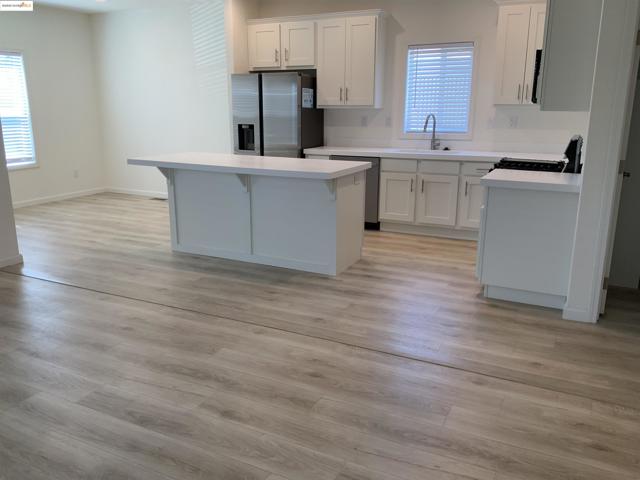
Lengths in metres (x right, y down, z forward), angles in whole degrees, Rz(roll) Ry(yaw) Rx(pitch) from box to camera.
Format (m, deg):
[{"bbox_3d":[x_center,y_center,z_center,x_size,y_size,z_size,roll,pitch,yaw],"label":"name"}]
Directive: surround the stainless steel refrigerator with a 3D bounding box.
[{"bbox_3d":[-0.498,-1.169,6.825,0.915,1.780,0.690,7,16,26],"label":"stainless steel refrigerator"}]

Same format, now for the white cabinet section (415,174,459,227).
[{"bbox_3d":[1.389,-0.485,6.072,0.452,0.549,0.500,7,16,25],"label":"white cabinet section"}]

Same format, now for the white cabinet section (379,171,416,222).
[{"bbox_3d":[0.985,-0.535,6.263,0.431,0.549,0.500,7,16,25],"label":"white cabinet section"}]

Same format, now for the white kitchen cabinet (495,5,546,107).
[{"bbox_3d":[2.161,-1.908,5.512,0.590,1.030,0.334,7,16,26],"label":"white kitchen cabinet"}]

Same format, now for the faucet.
[{"bbox_3d":[1.269,-1.217,6.096,0.125,0.410,0.245,7,16,26],"label":"faucet"}]

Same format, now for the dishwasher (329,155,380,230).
[{"bbox_3d":[0.526,-0.611,6.496,0.615,0.865,0.600,7,16,26],"label":"dishwasher"}]

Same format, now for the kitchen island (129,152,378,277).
[{"bbox_3d":[-0.677,-0.293,5.140,2.135,0.915,0.873,7,16,26],"label":"kitchen island"}]

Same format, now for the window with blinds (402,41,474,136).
[{"bbox_3d":[1.373,-1.734,6.202,0.750,1.000,0.100,7,16,26],"label":"window with blinds"}]

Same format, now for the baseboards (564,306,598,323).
[{"bbox_3d":[1.784,0.514,3.663,0.210,0.090,0.030,7,16,26],"label":"baseboards"}]

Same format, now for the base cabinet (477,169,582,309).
[{"bbox_3d":[1.633,-0.038,4.185,0.650,0.900,0.670,7,16,26],"label":"base cabinet"}]

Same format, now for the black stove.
[{"bbox_3d":[1.916,-0.248,4.811,0.720,1.000,0.760,7,16,26],"label":"black stove"}]

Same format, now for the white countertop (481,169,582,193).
[{"bbox_3d":[1.627,-0.464,4.069,0.660,0.047,0.690,7,16,26],"label":"white countertop"}]

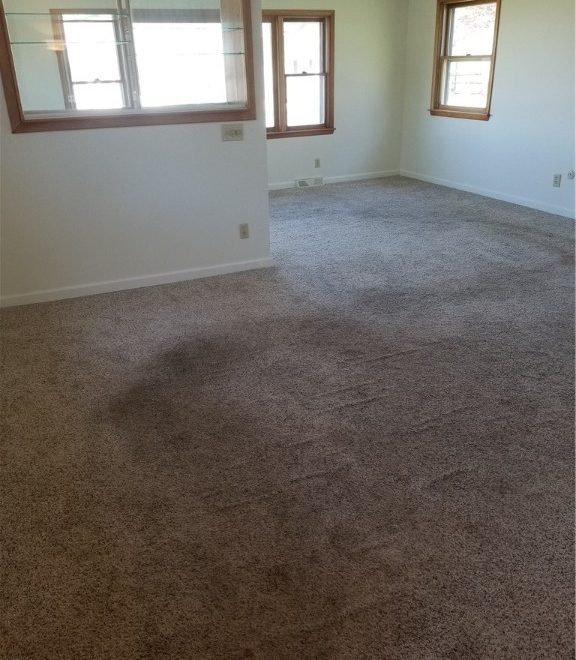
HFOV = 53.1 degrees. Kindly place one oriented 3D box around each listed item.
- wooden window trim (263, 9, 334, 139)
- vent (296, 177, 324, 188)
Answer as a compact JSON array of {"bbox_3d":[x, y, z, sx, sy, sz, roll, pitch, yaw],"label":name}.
[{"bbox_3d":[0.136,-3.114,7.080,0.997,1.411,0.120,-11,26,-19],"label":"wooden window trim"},{"bbox_3d":[0.308,-1.940,7.612,0.373,0.115,0.060,-11,26,-19],"label":"vent"}]

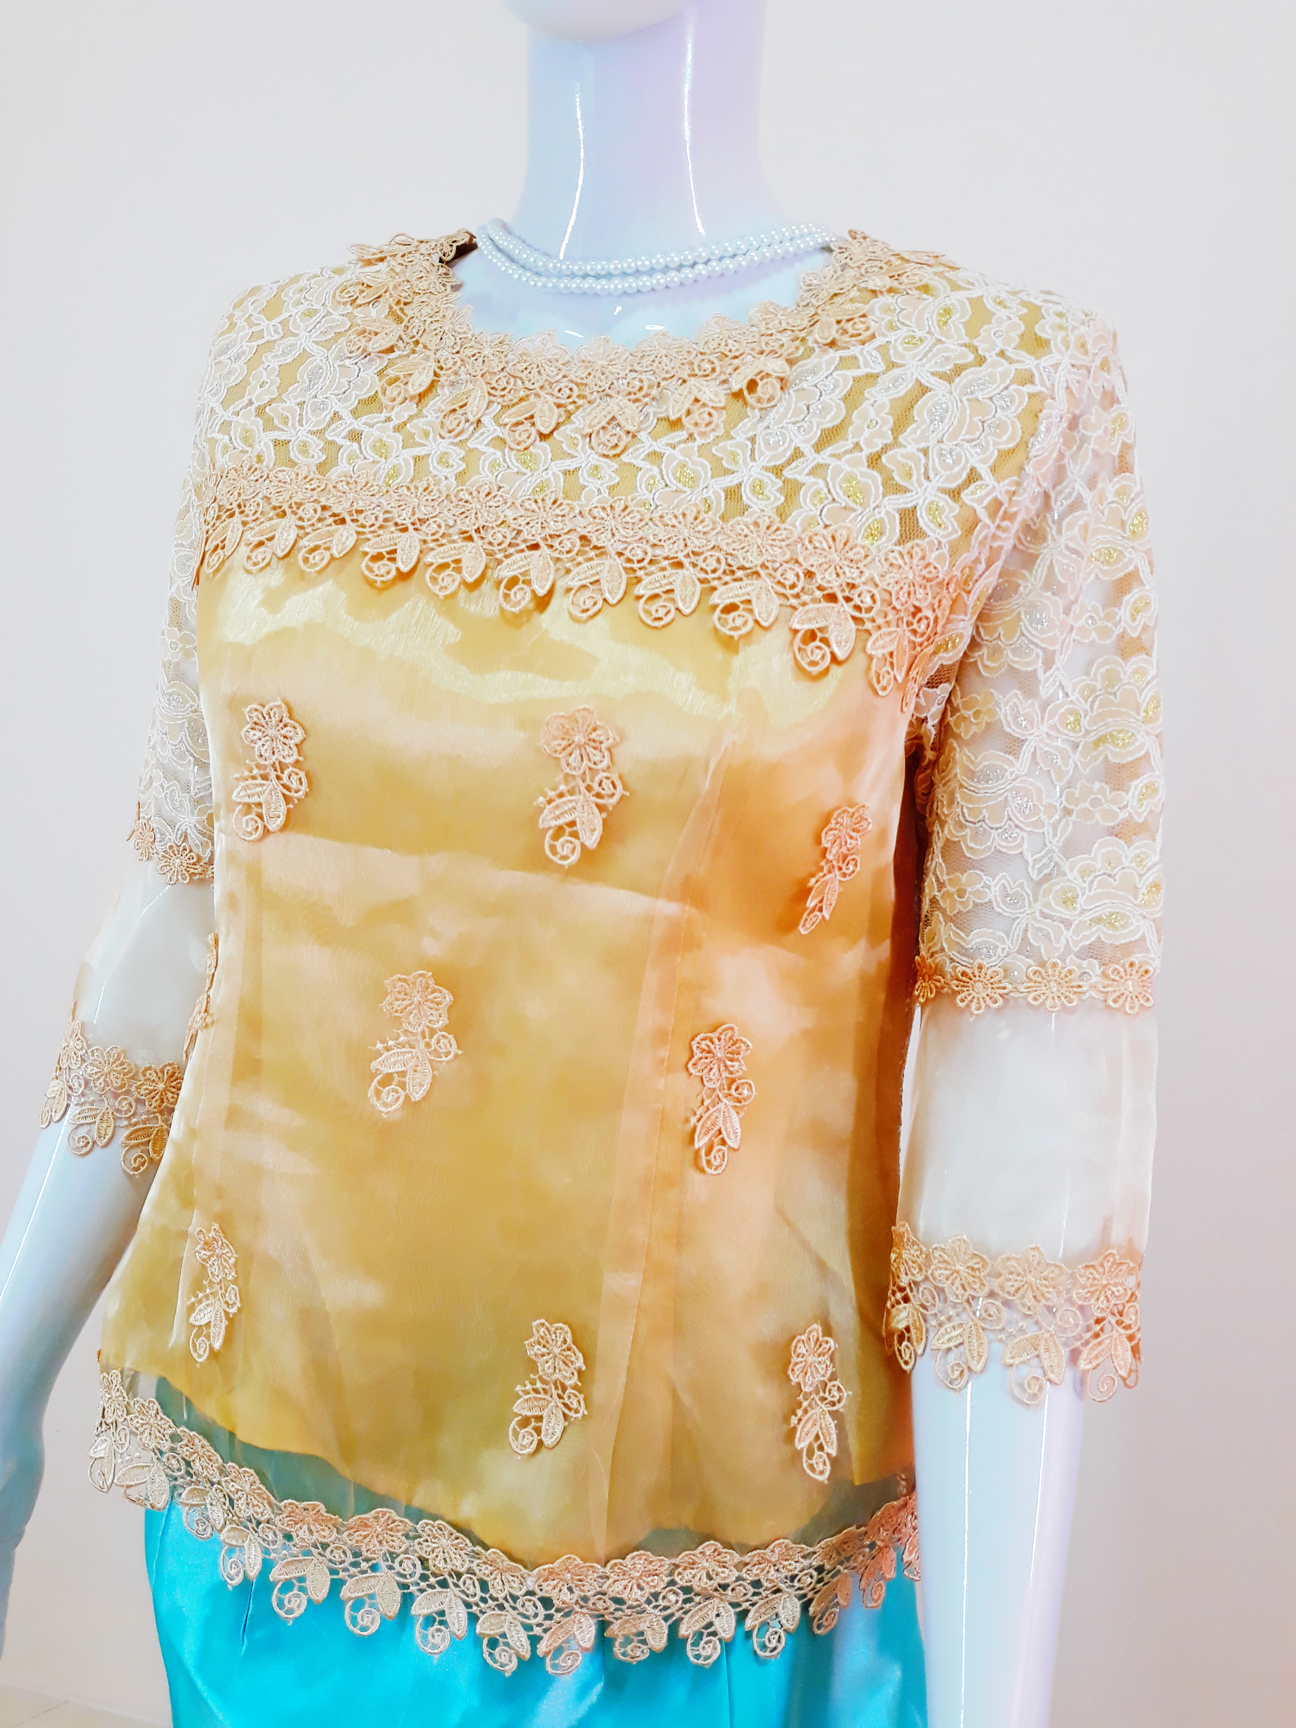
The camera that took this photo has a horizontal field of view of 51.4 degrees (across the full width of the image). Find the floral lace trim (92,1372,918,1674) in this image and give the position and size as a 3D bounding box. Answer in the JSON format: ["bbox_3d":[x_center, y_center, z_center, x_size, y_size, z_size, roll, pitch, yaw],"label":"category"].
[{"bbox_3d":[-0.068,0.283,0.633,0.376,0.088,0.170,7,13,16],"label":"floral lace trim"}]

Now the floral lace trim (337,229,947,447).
[{"bbox_3d":[-0.003,-0.243,0.623,0.268,0.091,0.144,6,13,14],"label":"floral lace trim"}]

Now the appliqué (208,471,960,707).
[{"bbox_3d":[-0.034,-0.127,0.577,0.324,0.086,0.108,7,13,17],"label":"appliqué"}]

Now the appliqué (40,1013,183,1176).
[{"bbox_3d":[-0.276,0.120,0.711,0.093,0.075,0.082,12,12,14],"label":"appliqué"}]

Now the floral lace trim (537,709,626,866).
[{"bbox_3d":[-0.027,-0.031,0.546,0.035,0.065,0.008,11,18,3],"label":"floral lace trim"}]

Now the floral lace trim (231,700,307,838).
[{"bbox_3d":[-0.174,-0.043,0.619,0.035,0.064,0.008,17,21,19],"label":"floral lace trim"}]

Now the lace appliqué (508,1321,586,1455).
[{"bbox_3d":[-0.042,0.220,0.567,0.034,0.060,0.012,6,12,13],"label":"lace appliqué"}]

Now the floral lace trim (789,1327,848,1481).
[{"bbox_3d":[0.072,0.228,0.569,0.031,0.065,0.008,-6,7,-34],"label":"floral lace trim"}]

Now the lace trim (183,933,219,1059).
[{"bbox_3d":[-0.210,0.063,0.633,0.014,0.060,0.035,7,13,-22],"label":"lace trim"}]

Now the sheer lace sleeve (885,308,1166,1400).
[{"bbox_3d":[0.161,-0.002,0.566,0.102,0.420,0.115,2,6,15],"label":"sheer lace sleeve"}]

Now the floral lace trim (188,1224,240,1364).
[{"bbox_3d":[-0.203,0.201,0.630,0.031,0.065,0.008,9,5,37],"label":"floral lace trim"}]

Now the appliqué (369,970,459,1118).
[{"bbox_3d":[-0.102,0.078,0.587,0.038,0.064,0.008,10,13,11],"label":"appliqué"}]

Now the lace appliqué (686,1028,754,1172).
[{"bbox_3d":[0.031,0.100,0.568,0.032,0.064,0.008,-1,13,-19],"label":"lace appliqué"}]

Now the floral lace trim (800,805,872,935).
[{"bbox_3d":[0.078,0.002,0.561,0.033,0.058,0.013,6,14,-33],"label":"floral lace trim"}]

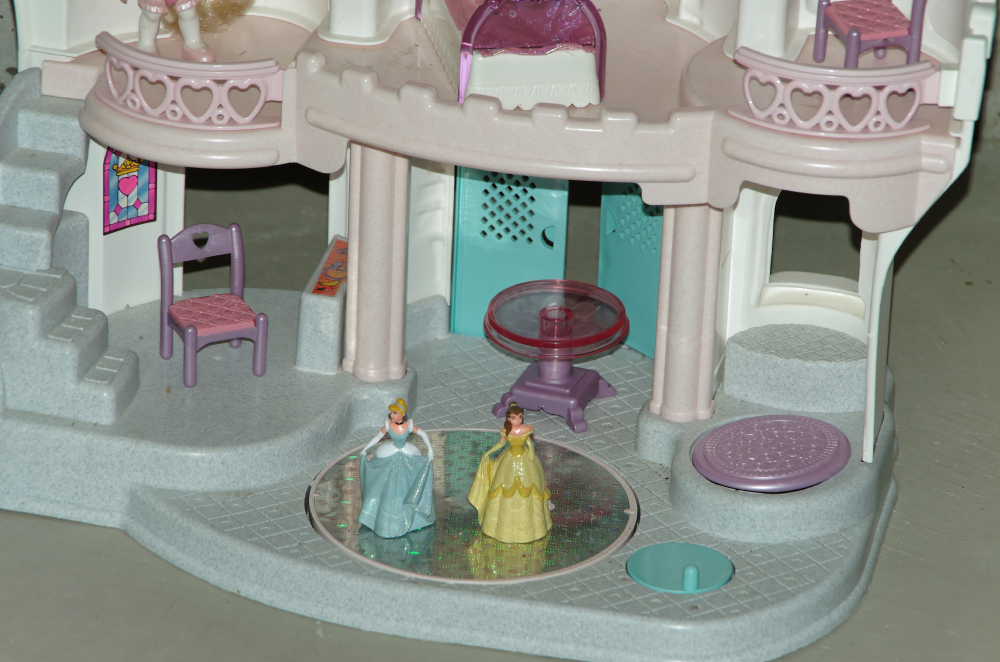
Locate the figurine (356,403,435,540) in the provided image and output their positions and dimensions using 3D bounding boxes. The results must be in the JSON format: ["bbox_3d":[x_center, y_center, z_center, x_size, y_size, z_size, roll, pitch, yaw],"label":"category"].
[{"bbox_3d":[-0.063,0.080,3.455,0.049,0.087,0.039,4,27,4],"label":"figurine"}]

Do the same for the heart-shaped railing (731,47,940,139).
[{"bbox_3d":[0.205,-0.148,3.457,0.125,0.042,0.034,4,27,4],"label":"heart-shaped railing"}]

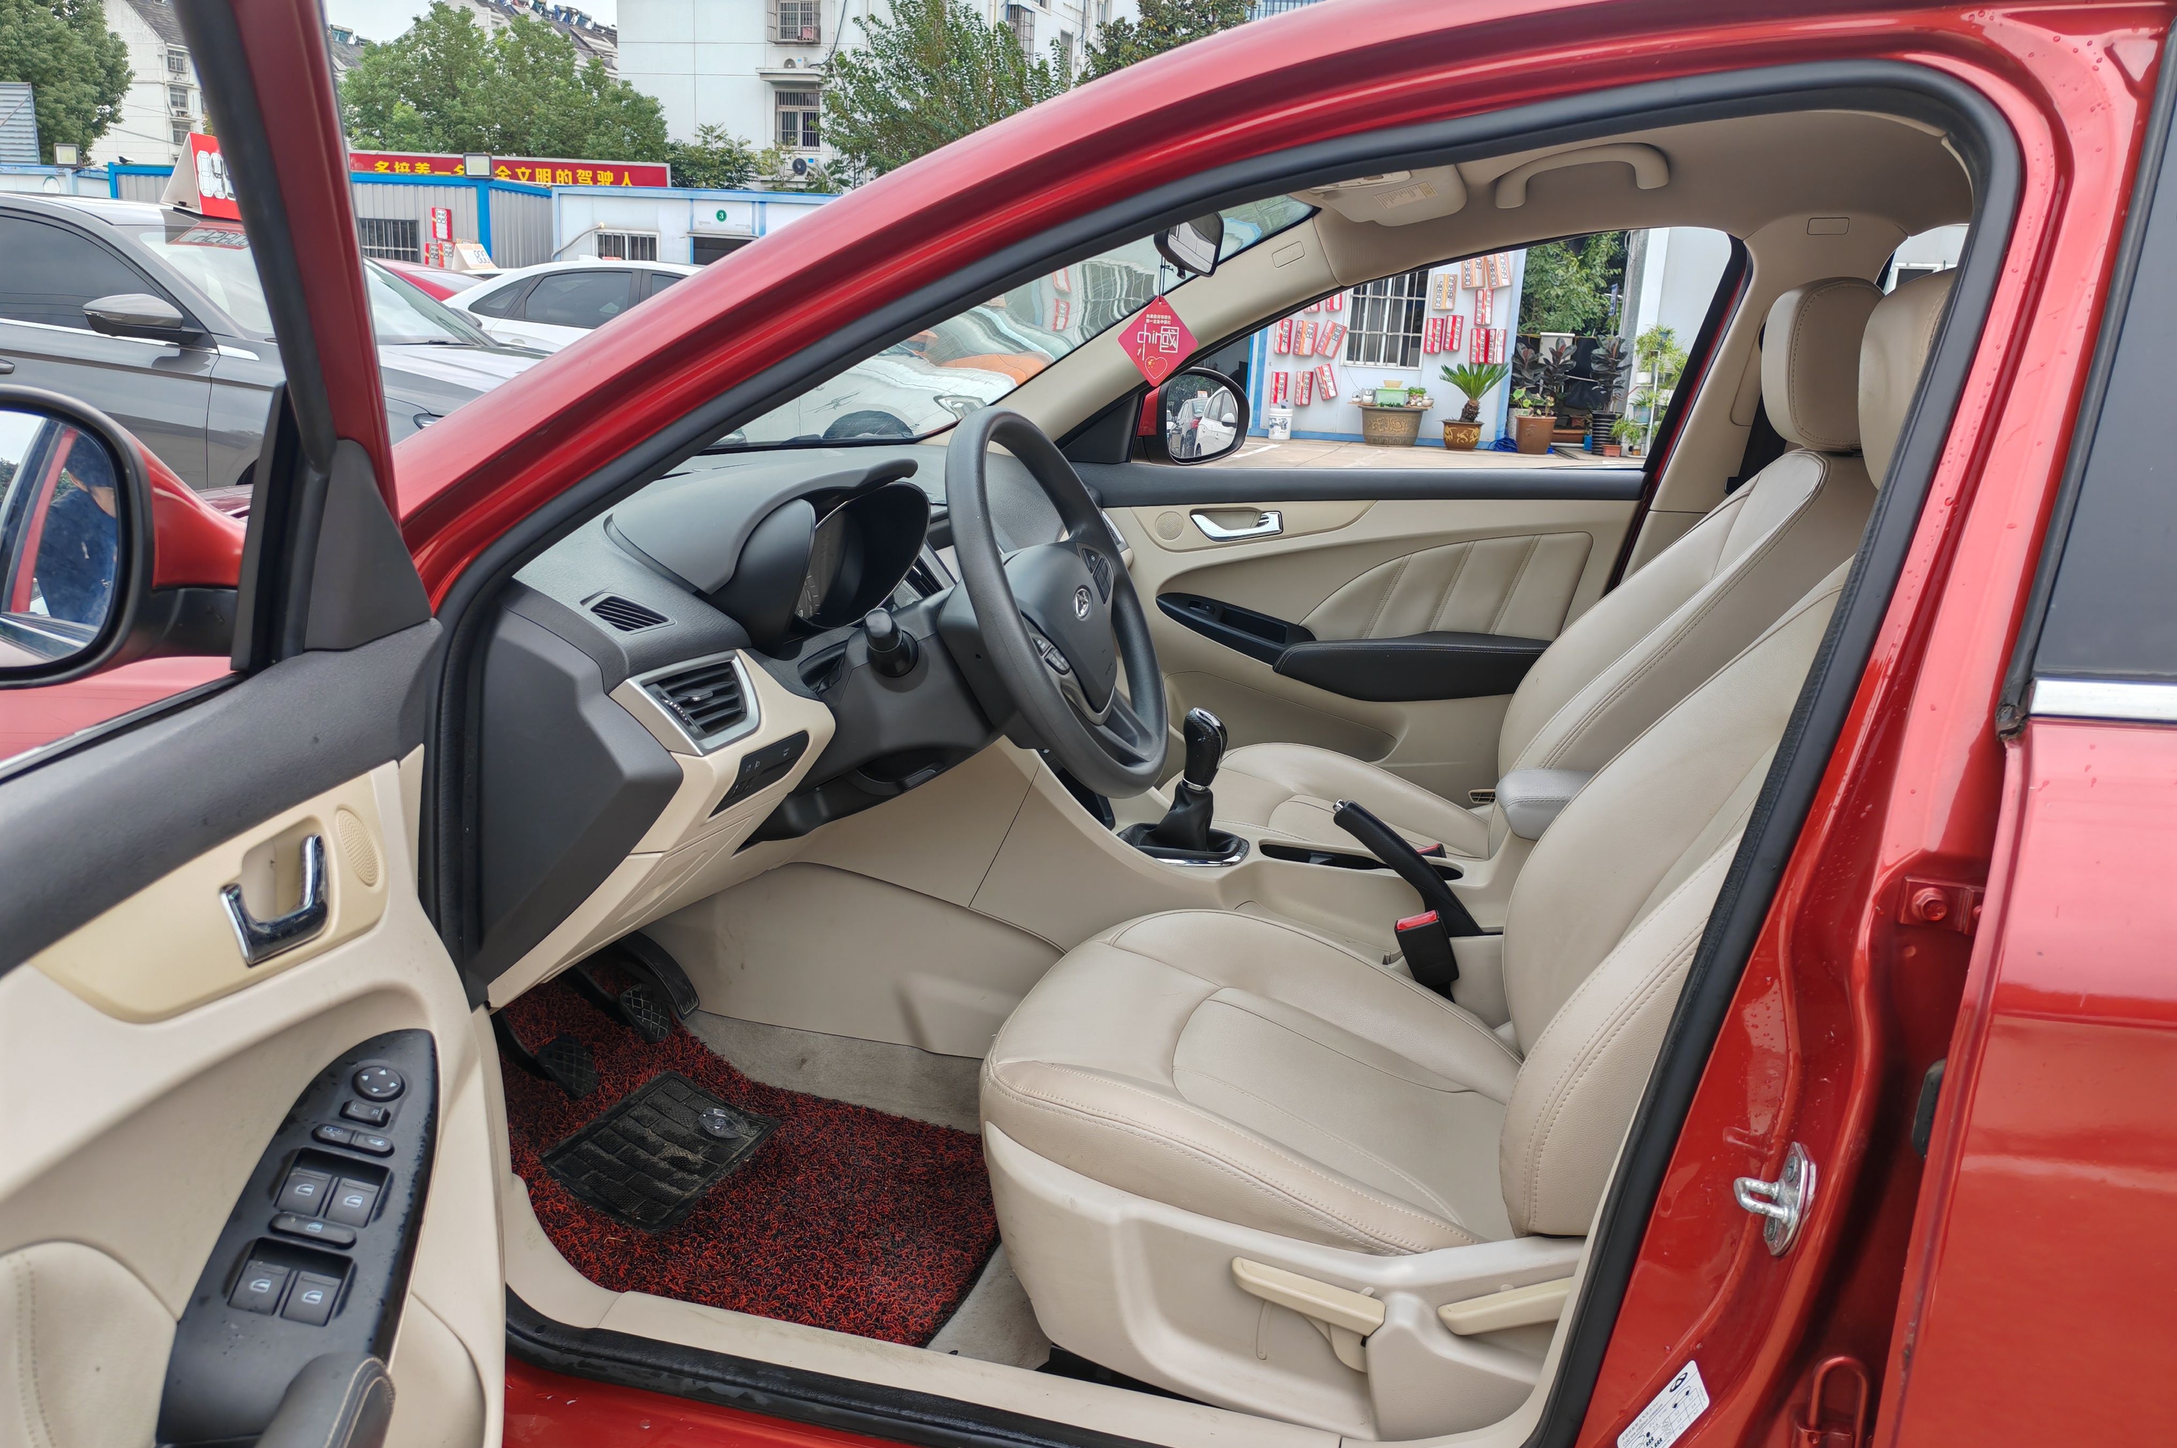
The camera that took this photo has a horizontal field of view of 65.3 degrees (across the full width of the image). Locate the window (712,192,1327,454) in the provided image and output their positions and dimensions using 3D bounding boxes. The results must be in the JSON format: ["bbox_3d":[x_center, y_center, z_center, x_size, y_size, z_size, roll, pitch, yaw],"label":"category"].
[{"bbox_3d":[-0.182,-0.443,1.904,0.780,0.140,1.300,-24,5,20],"label":"window"}]

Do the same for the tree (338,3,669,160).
[{"bbox_3d":[-12.396,-11.821,36.373,7.500,6.730,6.000,3,14,0],"label":"tree"}]

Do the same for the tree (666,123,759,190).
[{"bbox_3d":[-8.114,-10.559,36.634,2.200,4.570,2.000,3,14,0],"label":"tree"}]

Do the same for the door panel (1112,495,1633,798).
[{"bbox_3d":[0.329,-0.070,2.579,0.920,0.560,0.130,7,14,15],"label":"door panel"}]

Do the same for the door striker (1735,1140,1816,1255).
[{"bbox_3d":[0.430,0.297,1.065,0.044,0.072,0.036,4,14,7],"label":"door striker"}]

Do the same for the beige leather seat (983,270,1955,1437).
[{"bbox_3d":[0.329,0.084,1.488,0.860,0.980,0.520,7,14,15],"label":"beige leather seat"}]

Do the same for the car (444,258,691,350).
[{"bbox_3d":[-2.784,-2.601,12.419,4.600,1.470,1.800,8,15,19],"label":"car"}]

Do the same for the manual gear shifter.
[{"bbox_3d":[0.114,0.062,1.925,0.095,0.160,0.085,7,14,15],"label":"manual gear shifter"}]

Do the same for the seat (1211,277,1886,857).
[{"bbox_3d":[0.529,-0.077,2.172,0.860,0.980,0.520,7,14,15],"label":"seat"}]

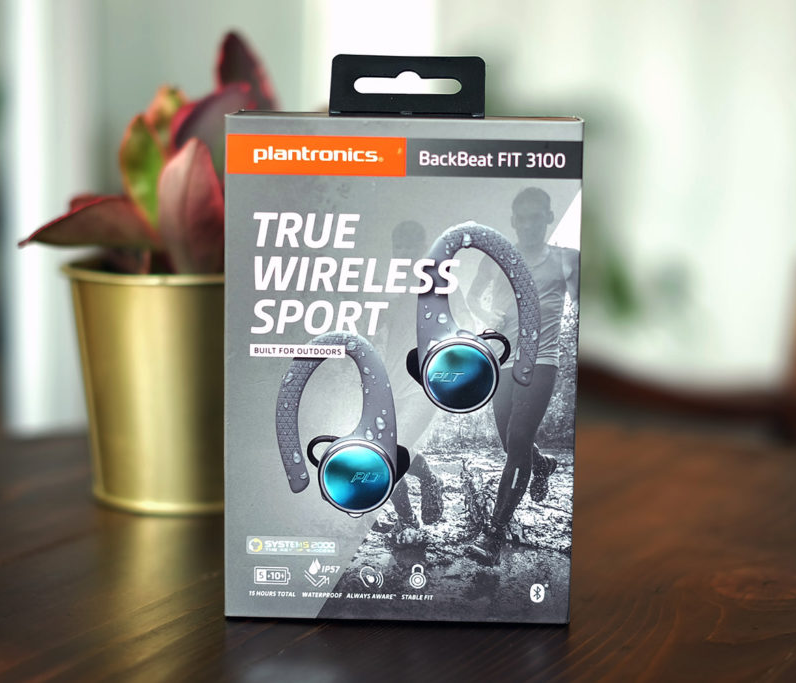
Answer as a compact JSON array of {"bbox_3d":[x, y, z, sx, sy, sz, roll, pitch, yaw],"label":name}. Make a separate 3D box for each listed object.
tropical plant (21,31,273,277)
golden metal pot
[{"bbox_3d":[-0.092,-0.076,0.606,0.121,0.098,0.113,1,9,0],"label":"tropical plant"},{"bbox_3d":[-0.086,0.015,0.620,0.096,0.095,0.096,1,9,0],"label":"golden metal pot"}]

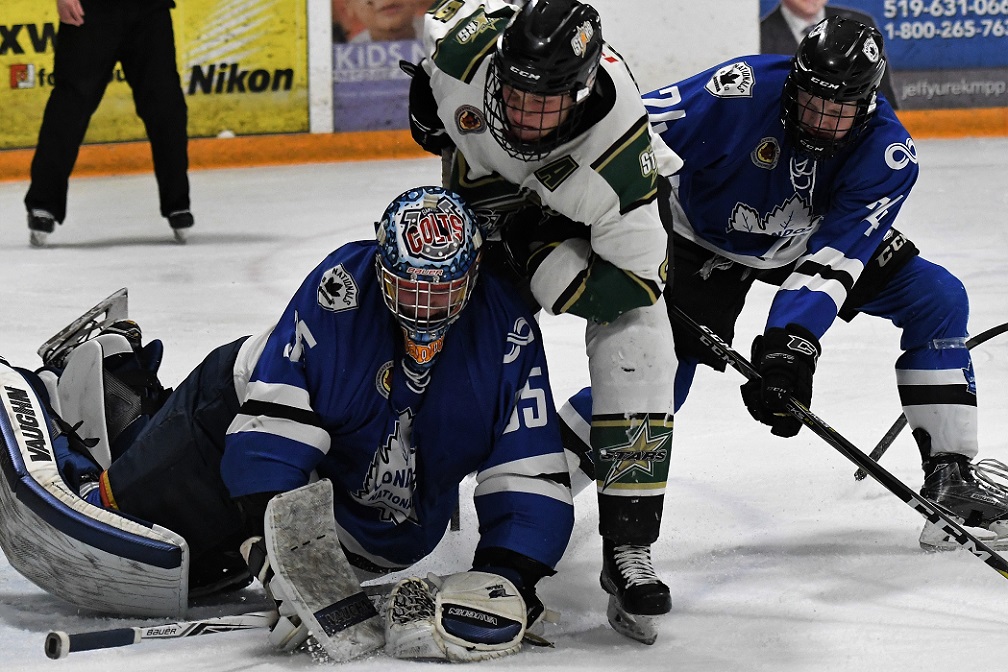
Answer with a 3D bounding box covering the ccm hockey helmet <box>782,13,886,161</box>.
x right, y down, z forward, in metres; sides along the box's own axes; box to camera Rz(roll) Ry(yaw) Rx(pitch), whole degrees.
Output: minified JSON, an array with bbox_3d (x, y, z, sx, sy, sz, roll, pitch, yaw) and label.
[{"bbox_3d":[0.785,-0.592,7.030,0.240,0.290,0.290,11,38,10],"label":"ccm hockey helmet"}]

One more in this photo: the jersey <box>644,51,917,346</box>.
[{"bbox_3d":[0.667,-0.349,7.200,0.700,0.660,0.480,1,48,11],"label":"jersey"}]

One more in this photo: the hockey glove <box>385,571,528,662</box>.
[{"bbox_3d":[-0.098,0.579,6.220,0.300,0.200,0.280,1,8,11],"label":"hockey glove"}]

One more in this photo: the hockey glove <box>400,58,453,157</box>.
[{"bbox_3d":[-0.160,-0.497,6.400,0.160,0.240,0.170,3,8,27],"label":"hockey glove"}]

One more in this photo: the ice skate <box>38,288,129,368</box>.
[{"bbox_3d":[-0.933,0.051,6.950,0.300,0.240,0.110,-35,0,-6],"label":"ice skate"}]

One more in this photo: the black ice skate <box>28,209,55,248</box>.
[{"bbox_3d":[-2.292,-0.564,14.600,0.110,0.240,0.290,-2,8,-11],"label":"black ice skate"}]

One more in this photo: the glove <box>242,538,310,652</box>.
[{"bbox_3d":[-0.466,0.547,6.270,0.150,0.250,0.170,-20,0,-42],"label":"glove"}]

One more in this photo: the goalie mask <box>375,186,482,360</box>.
[{"bbox_3d":[-0.168,-0.144,6.450,0.250,0.340,0.300,4,33,2],"label":"goalie mask"}]

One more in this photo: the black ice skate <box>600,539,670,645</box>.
[{"bbox_3d":[0.282,0.514,6.360,0.105,0.260,0.300,-3,8,-22],"label":"black ice skate"}]

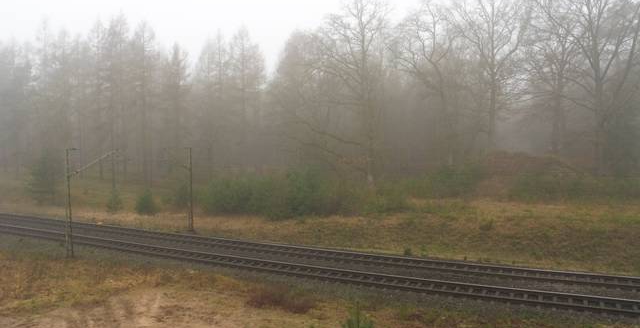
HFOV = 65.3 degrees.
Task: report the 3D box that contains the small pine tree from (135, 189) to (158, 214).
[{"bbox_3d":[-16.860,3.640,48.500,2.250,2.530,2.250,0,3,0],"label":"small pine tree"}]

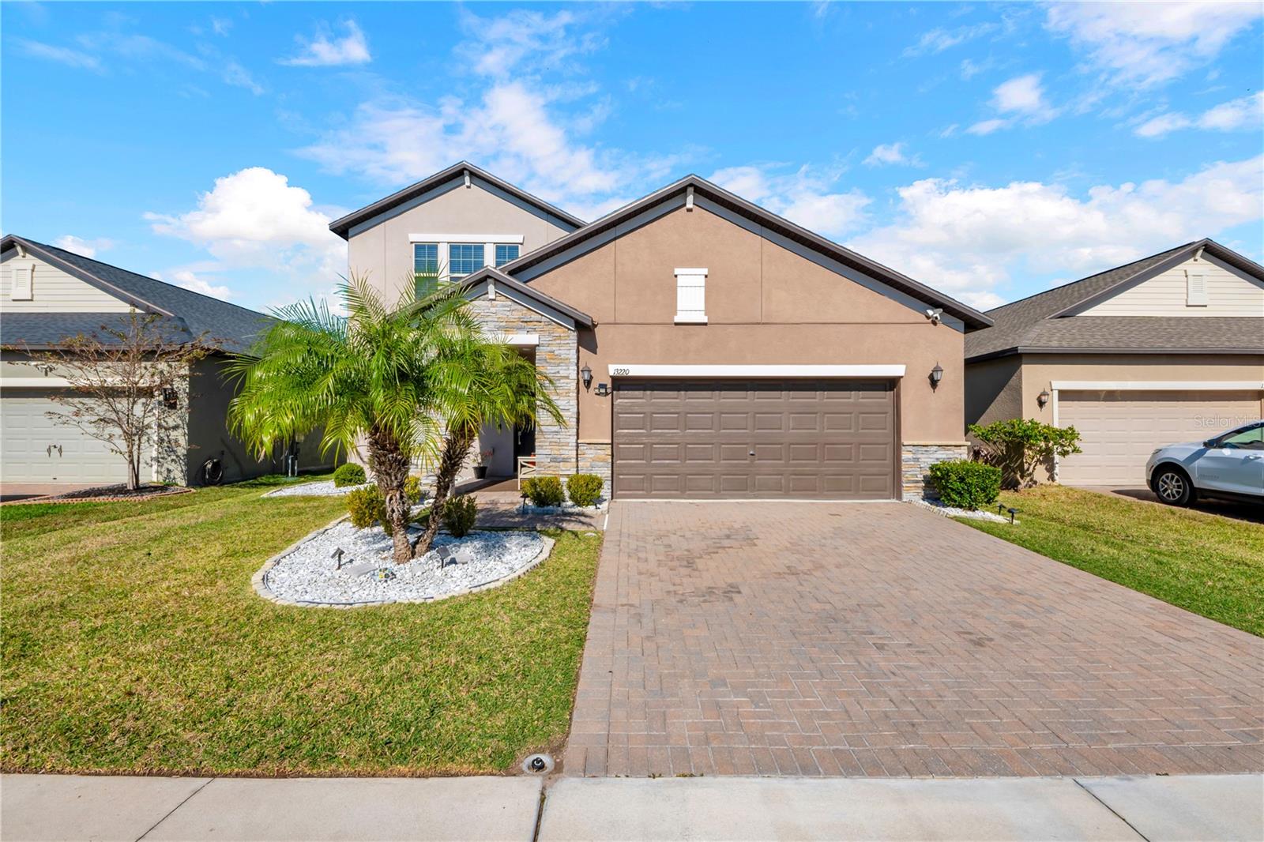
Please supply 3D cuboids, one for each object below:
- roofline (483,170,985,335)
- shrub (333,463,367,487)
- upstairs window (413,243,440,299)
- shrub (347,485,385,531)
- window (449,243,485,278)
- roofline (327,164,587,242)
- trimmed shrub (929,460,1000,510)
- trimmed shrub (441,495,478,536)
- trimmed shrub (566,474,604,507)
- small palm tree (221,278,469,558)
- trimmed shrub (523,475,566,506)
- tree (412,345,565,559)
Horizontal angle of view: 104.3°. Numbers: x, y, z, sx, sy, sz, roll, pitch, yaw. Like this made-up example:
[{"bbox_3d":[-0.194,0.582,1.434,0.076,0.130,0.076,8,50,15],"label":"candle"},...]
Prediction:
[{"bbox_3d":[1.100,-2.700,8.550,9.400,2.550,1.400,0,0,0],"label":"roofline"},{"bbox_3d":[-6.035,1.149,10.500,0.680,0.530,0.650,0,0,0],"label":"shrub"},{"bbox_3d":[-4.891,-3.478,11.700,0.600,1.500,0.130,0,0,0],"label":"upstairs window"},{"bbox_3d":[-3.521,1.145,6.550,0.550,0.600,0.550,0,0,0],"label":"shrub"},{"bbox_3d":[-3.927,-3.478,11.700,0.860,1.500,0.130,0,0,0],"label":"window"},{"bbox_3d":[-3.950,-5.200,12.000,6.200,1.850,1.400,0,0,0],"label":"roofline"},{"bbox_3d":[5.249,1.004,7.750,0.920,0.760,0.800,0,0,0],"label":"trimmed shrub"},{"bbox_3d":[-2.192,1.205,6.250,0.450,0.550,0.450,0,0,0],"label":"trimmed shrub"},{"bbox_3d":[-0.745,1.104,7.800,0.580,0.520,0.560,0,0,0],"label":"trimmed shrub"},{"bbox_3d":[-3.077,-0.022,5.400,2.600,3.100,2.500,0,0,0],"label":"small palm tree"},{"bbox_3d":[-1.385,1.098,7.700,0.660,0.500,0.600,0,0,0],"label":"trimmed shrub"},{"bbox_3d":[-1.630,0.287,5.500,1.750,2.400,1.750,0,0,0],"label":"tree"}]

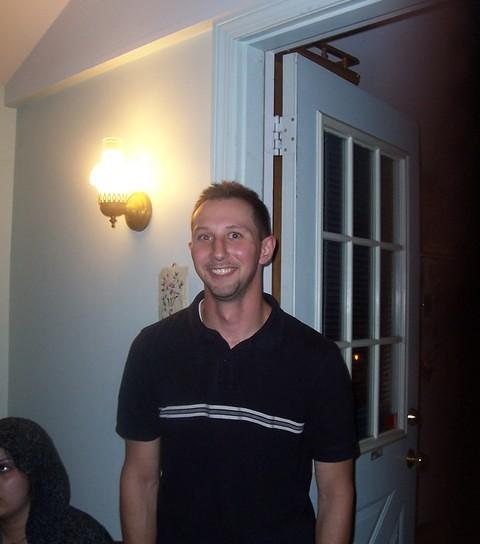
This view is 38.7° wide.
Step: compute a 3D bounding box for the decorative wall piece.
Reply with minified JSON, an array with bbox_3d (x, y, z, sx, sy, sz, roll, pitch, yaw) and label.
[{"bbox_3d":[-0.191,0.058,1.924,0.015,0.172,0.128,3,-3,-44],"label":"decorative wall piece"}]

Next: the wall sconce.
[{"bbox_3d":[-0.360,-0.264,2.012,0.160,0.262,0.137,3,-3,-44],"label":"wall sconce"}]

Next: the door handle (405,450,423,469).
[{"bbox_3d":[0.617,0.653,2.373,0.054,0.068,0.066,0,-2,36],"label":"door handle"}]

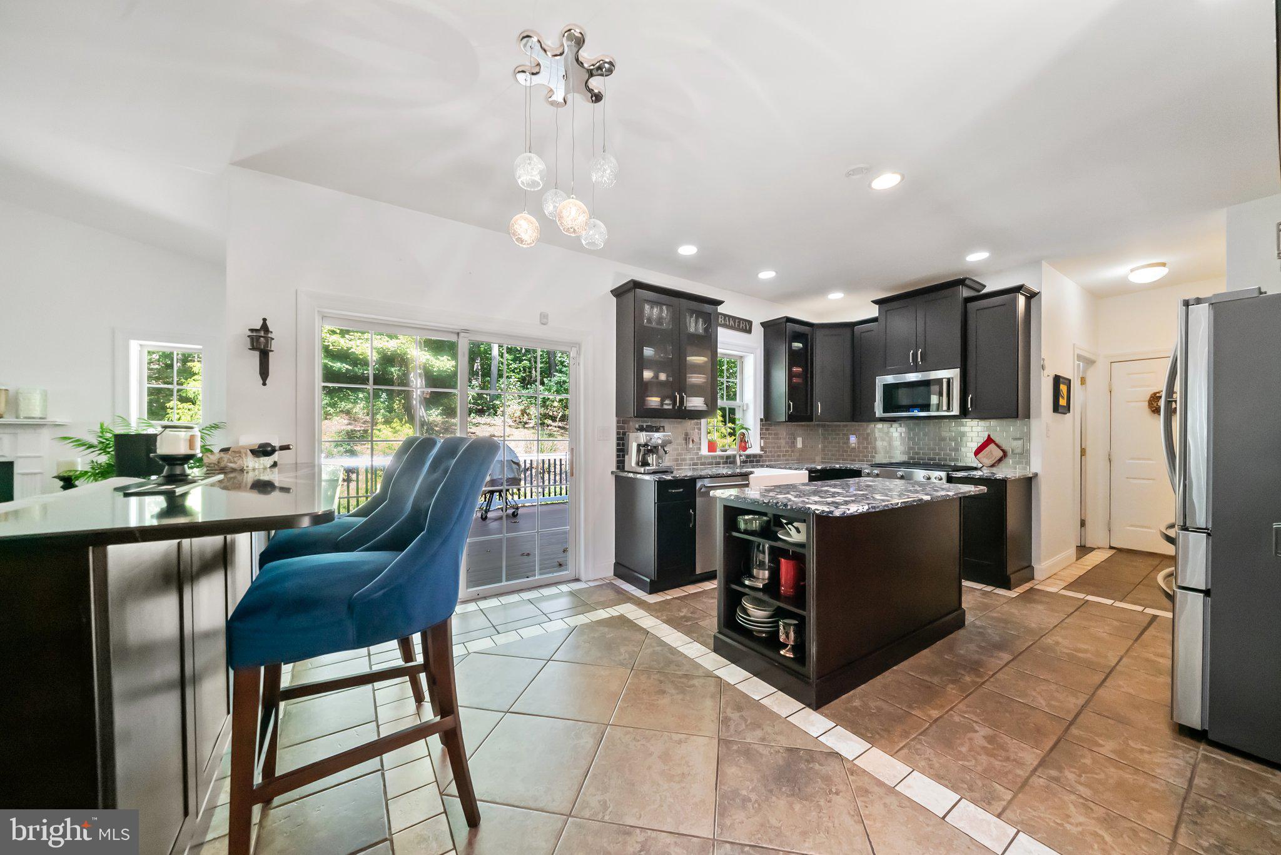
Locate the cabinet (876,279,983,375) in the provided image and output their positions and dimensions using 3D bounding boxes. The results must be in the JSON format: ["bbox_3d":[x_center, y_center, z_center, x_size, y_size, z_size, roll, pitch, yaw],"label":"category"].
[{"bbox_3d":[2.833,-0.925,4.231,0.456,0.802,0.824,0,0,-33],"label":"cabinet"}]

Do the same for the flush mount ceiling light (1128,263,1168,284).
[{"bbox_3d":[4.426,-1.333,3.723,0.245,0.125,0.245,0,0,-34],"label":"flush mount ceiling light"}]

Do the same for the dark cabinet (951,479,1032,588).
[{"bbox_3d":[3.068,0.853,3.723,0.605,0.890,0.402,0,0,-33],"label":"dark cabinet"}]

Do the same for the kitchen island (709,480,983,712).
[{"bbox_3d":[1.288,0.823,2.567,1.660,0.914,0.810,0,0,-35],"label":"kitchen island"}]

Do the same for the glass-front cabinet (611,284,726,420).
[{"bbox_3d":[0.263,-0.634,3.886,1.000,1.110,0.355,0,0,-34],"label":"glass-front cabinet"}]

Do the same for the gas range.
[{"bbox_3d":[2.730,0.834,4.212,0.690,0.930,0.760,0,0,-34],"label":"gas range"}]

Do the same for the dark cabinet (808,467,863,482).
[{"bbox_3d":[1.928,0.849,4.758,1.000,0.876,0.600,0,0,-33],"label":"dark cabinet"}]

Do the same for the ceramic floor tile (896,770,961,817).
[{"bbox_3d":[1.005,1.282,1.493,0.138,0.012,0.149,0,0,-35],"label":"ceramic floor tile"}]

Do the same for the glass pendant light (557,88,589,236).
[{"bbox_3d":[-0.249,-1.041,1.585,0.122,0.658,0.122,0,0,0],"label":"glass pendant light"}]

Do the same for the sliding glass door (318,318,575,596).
[{"bbox_3d":[-1.267,0.294,3.099,1.729,1.950,0.100,0,0,-33],"label":"sliding glass door"}]

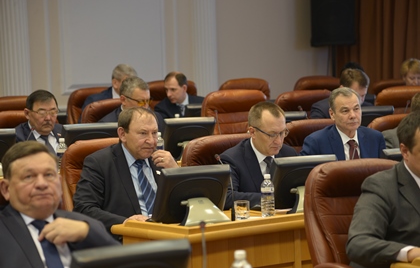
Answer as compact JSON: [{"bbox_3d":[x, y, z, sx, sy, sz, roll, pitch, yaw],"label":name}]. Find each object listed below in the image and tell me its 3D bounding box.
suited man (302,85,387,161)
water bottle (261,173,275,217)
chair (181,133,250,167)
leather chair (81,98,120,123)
[{"bbox_3d":[0.835,0.391,7.568,0.600,1.270,0.800,-5,7,-26],"label":"suited man"},{"bbox_3d":[0.283,0.303,6.861,0.066,0.210,0.066,-2,6,0],"label":"water bottle"},{"bbox_3d":[0.214,0.585,7.103,0.640,1.130,0.680,-5,7,-26],"label":"chair"},{"bbox_3d":[-0.494,0.317,9.486,0.640,1.100,0.680,-8,9,-43],"label":"leather chair"}]

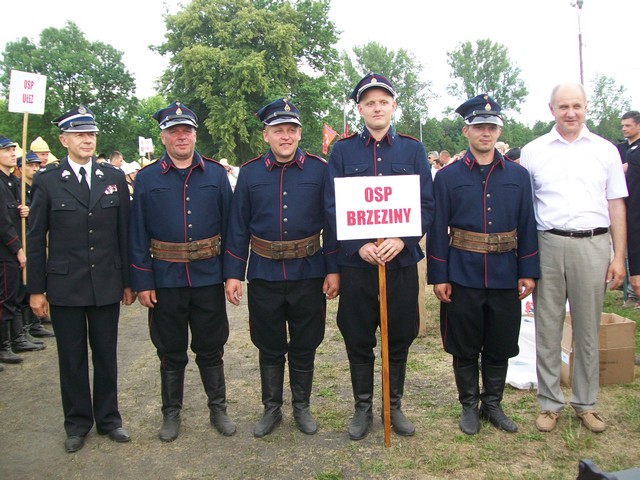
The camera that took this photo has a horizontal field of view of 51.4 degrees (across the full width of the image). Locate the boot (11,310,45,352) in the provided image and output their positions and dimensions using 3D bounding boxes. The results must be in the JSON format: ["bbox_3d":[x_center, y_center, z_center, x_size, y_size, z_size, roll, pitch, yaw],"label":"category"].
[{"bbox_3d":[-2.417,0.756,5.500,0.280,0.350,0.115,-1,5,-3],"label":"boot"}]

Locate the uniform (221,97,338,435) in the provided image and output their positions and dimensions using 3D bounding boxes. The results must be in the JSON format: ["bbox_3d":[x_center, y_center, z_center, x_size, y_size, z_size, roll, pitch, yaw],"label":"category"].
[{"bbox_3d":[-0.202,0.137,3.500,0.590,1.770,0.360,-1,5,-1],"label":"uniform"}]

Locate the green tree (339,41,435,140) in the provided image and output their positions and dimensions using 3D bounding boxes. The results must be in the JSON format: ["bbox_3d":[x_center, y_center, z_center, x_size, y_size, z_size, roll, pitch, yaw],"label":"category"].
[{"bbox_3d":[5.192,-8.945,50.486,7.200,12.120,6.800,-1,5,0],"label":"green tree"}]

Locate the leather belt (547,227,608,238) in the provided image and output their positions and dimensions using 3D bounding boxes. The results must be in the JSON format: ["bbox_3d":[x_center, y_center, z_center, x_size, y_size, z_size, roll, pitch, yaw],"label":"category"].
[{"bbox_3d":[1.342,-0.037,3.518,0.370,0.050,0.270,0,7,13],"label":"leather belt"}]

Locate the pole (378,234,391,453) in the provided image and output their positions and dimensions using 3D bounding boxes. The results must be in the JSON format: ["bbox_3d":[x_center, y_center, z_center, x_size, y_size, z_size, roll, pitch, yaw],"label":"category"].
[{"bbox_3d":[0.328,0.516,3.333,0.033,1.080,0.028,-2,6,3],"label":"pole"}]

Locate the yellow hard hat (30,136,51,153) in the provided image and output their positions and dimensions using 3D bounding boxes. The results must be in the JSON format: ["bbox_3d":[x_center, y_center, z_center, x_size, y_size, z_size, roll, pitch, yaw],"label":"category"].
[{"bbox_3d":[-2.918,-0.997,6.950,0.250,0.170,0.210,1,5,28],"label":"yellow hard hat"}]

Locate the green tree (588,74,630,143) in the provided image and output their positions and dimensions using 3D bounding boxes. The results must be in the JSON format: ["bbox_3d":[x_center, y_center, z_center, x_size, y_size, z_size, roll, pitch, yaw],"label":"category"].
[{"bbox_3d":[22.764,-9.217,52.595,3.834,7.553,3.834,2,8,23],"label":"green tree"}]

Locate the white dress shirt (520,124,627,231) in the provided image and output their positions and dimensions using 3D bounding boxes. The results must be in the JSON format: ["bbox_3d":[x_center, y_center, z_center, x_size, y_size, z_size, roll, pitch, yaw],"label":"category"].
[{"bbox_3d":[1.321,-0.319,3.484,0.550,0.553,0.310,0,7,13],"label":"white dress shirt"}]

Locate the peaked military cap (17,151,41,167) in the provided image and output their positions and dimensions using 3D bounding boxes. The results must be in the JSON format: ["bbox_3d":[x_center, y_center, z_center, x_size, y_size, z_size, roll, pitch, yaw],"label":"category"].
[{"bbox_3d":[-2.693,-0.753,6.150,0.260,0.140,0.225,0,5,13],"label":"peaked military cap"}]

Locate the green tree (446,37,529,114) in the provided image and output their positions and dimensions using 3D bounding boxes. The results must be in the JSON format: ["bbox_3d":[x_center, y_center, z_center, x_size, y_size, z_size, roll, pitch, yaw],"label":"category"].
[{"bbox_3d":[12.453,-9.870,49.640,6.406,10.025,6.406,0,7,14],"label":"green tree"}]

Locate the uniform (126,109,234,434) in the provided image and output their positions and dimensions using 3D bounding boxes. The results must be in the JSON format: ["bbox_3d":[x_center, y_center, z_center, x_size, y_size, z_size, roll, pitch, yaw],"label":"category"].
[{"bbox_3d":[-0.719,0.152,3.480,0.555,1.770,0.360,-2,5,-14],"label":"uniform"}]

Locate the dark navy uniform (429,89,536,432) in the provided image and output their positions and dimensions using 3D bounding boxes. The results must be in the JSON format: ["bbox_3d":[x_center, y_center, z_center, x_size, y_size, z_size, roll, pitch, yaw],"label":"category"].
[{"bbox_3d":[0.850,0.120,3.480,0.575,1.770,0.360,-1,5,7],"label":"dark navy uniform"}]

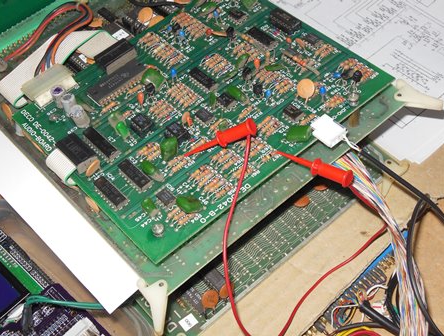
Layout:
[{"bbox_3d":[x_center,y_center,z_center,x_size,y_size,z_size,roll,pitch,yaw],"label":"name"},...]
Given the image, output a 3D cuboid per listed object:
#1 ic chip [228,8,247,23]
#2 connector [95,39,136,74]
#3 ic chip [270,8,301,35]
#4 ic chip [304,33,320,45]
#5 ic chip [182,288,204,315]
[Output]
[{"bbox_3d":[0.009,-0.093,0.398,0.007,0.004,0.010,-37,55,-19],"label":"ic chip"},{"bbox_3d":[-0.063,-0.066,0.386,0.022,0.008,0.011,-37,55,-19],"label":"connector"},{"bbox_3d":[0.038,-0.087,0.386,0.007,0.007,0.019,-37,55,-19],"label":"ic chip"},{"bbox_3d":[0.055,-0.077,0.392,0.007,0.004,0.009,-36,58,-22],"label":"ic chip"},{"bbox_3d":[-0.015,0.068,0.337,0.007,0.004,0.019,-36,58,-22],"label":"ic chip"}]

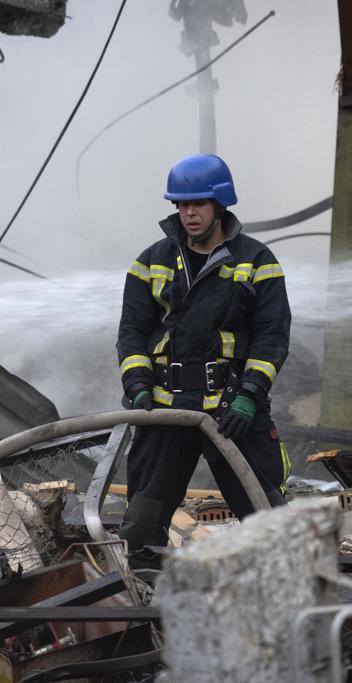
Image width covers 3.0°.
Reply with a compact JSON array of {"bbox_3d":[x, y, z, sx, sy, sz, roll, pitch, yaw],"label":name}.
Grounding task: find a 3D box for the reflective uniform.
[{"bbox_3d":[0.105,0.246,24.200,0.660,1.420,0.430,0,1,15],"label":"reflective uniform"}]

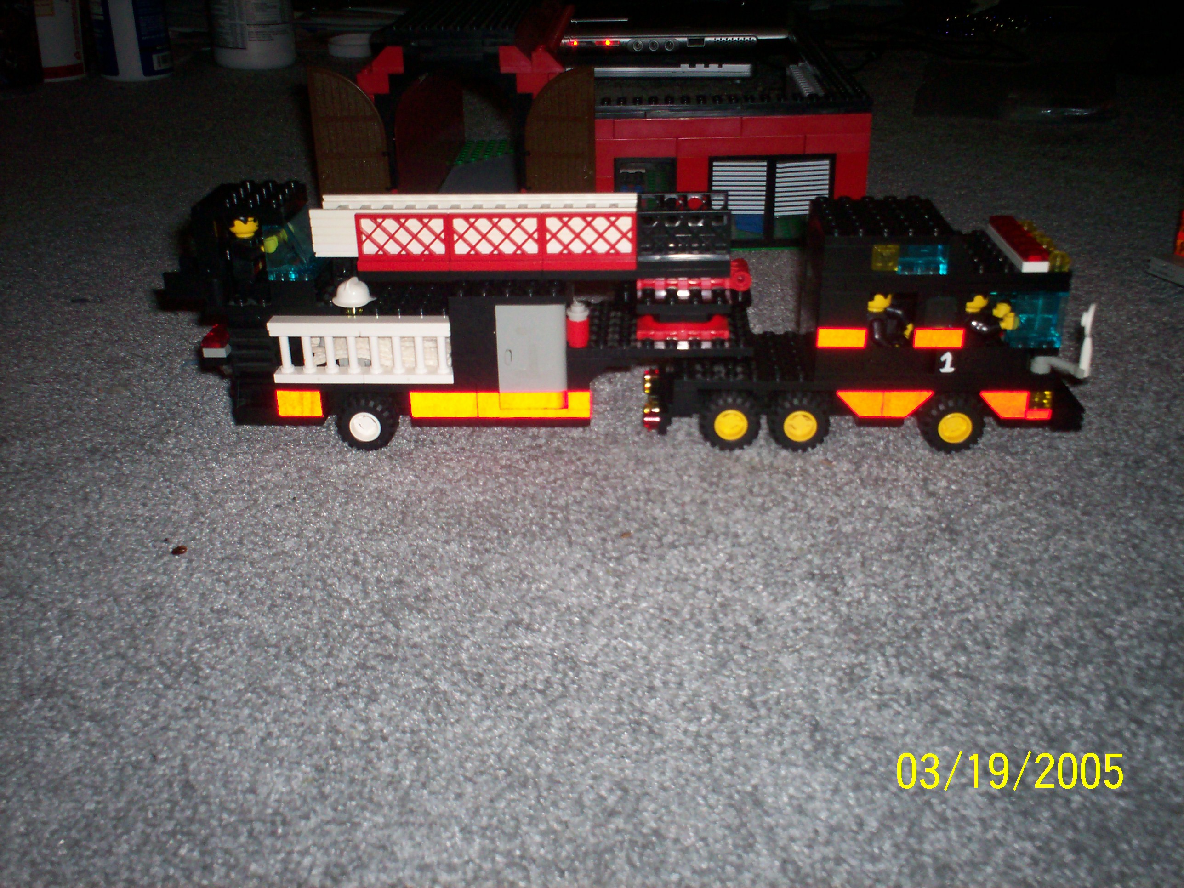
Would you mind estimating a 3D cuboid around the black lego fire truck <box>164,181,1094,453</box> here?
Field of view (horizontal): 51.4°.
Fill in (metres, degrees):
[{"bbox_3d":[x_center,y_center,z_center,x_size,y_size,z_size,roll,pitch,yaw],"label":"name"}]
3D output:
[{"bbox_3d":[0.010,-0.048,0.441,0.321,0.089,0.050,0,26,4],"label":"black lego fire truck"}]

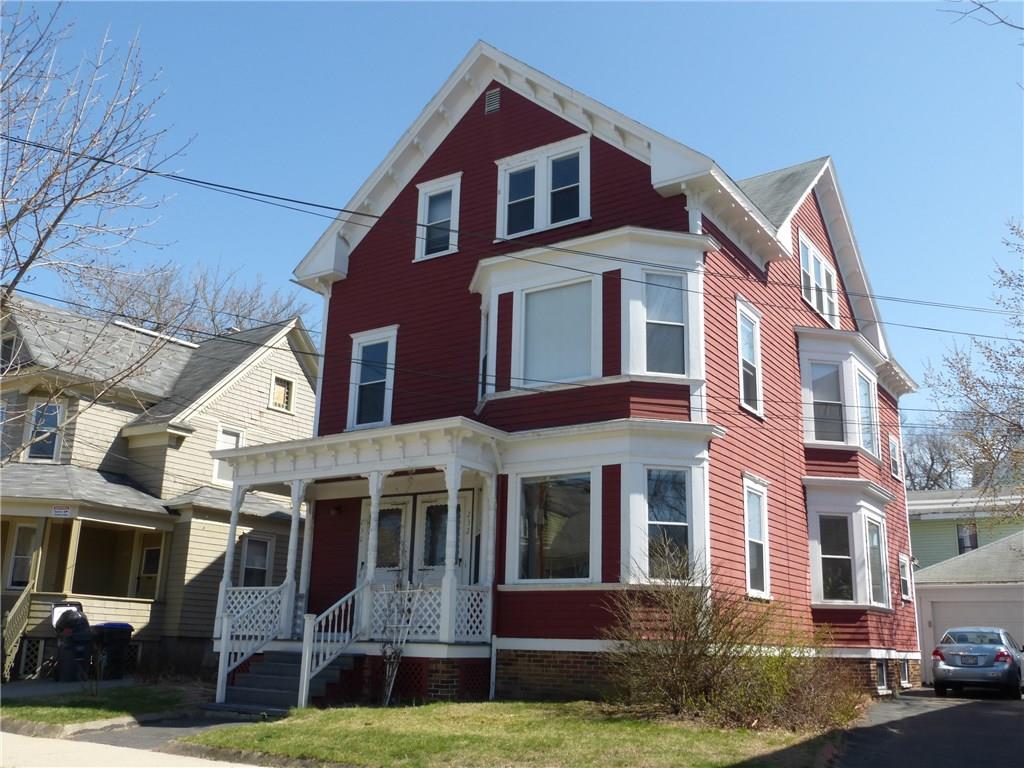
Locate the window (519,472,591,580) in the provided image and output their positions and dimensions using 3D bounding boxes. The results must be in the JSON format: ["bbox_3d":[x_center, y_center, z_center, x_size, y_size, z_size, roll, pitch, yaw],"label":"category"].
[{"bbox_3d":[0.564,1.943,12.542,1.203,1.468,0.120,-9,-18,34],"label":"window"}]

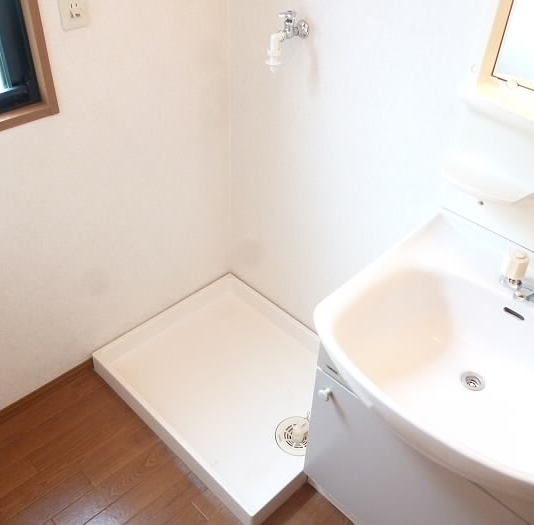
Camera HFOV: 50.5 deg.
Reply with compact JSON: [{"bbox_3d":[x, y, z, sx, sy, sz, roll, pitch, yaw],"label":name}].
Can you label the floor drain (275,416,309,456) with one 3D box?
[{"bbox_3d":[0.097,0.528,1.758,0.140,0.040,0.140,1,39,-1],"label":"floor drain"}]

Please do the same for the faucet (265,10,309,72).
[{"bbox_3d":[0.049,-0.576,1.465,0.133,0.143,0.056,-31,49,-34],"label":"faucet"}]

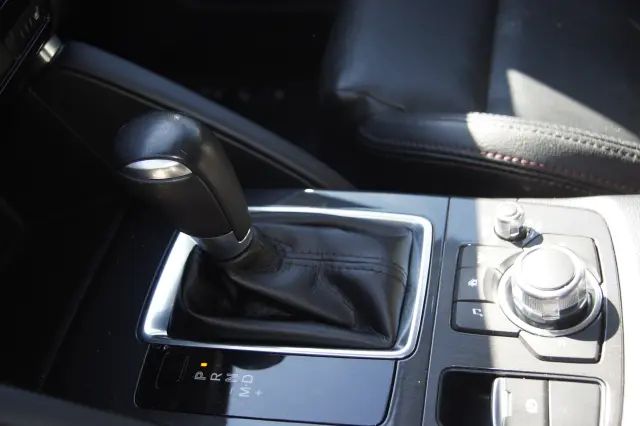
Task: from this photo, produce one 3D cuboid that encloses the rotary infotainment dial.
[{"bbox_3d":[0.140,0.043,0.456,0.062,0.031,0.062,2,51,18],"label":"rotary infotainment dial"}]

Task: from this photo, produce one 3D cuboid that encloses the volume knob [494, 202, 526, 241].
[{"bbox_3d":[0.126,0.005,0.494,0.021,0.023,0.021,2,51,18],"label":"volume knob"}]

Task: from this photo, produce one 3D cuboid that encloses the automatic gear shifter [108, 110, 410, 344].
[{"bbox_3d":[-0.037,-0.001,0.466,0.174,0.148,0.107,2,51,18],"label":"automatic gear shifter"}]

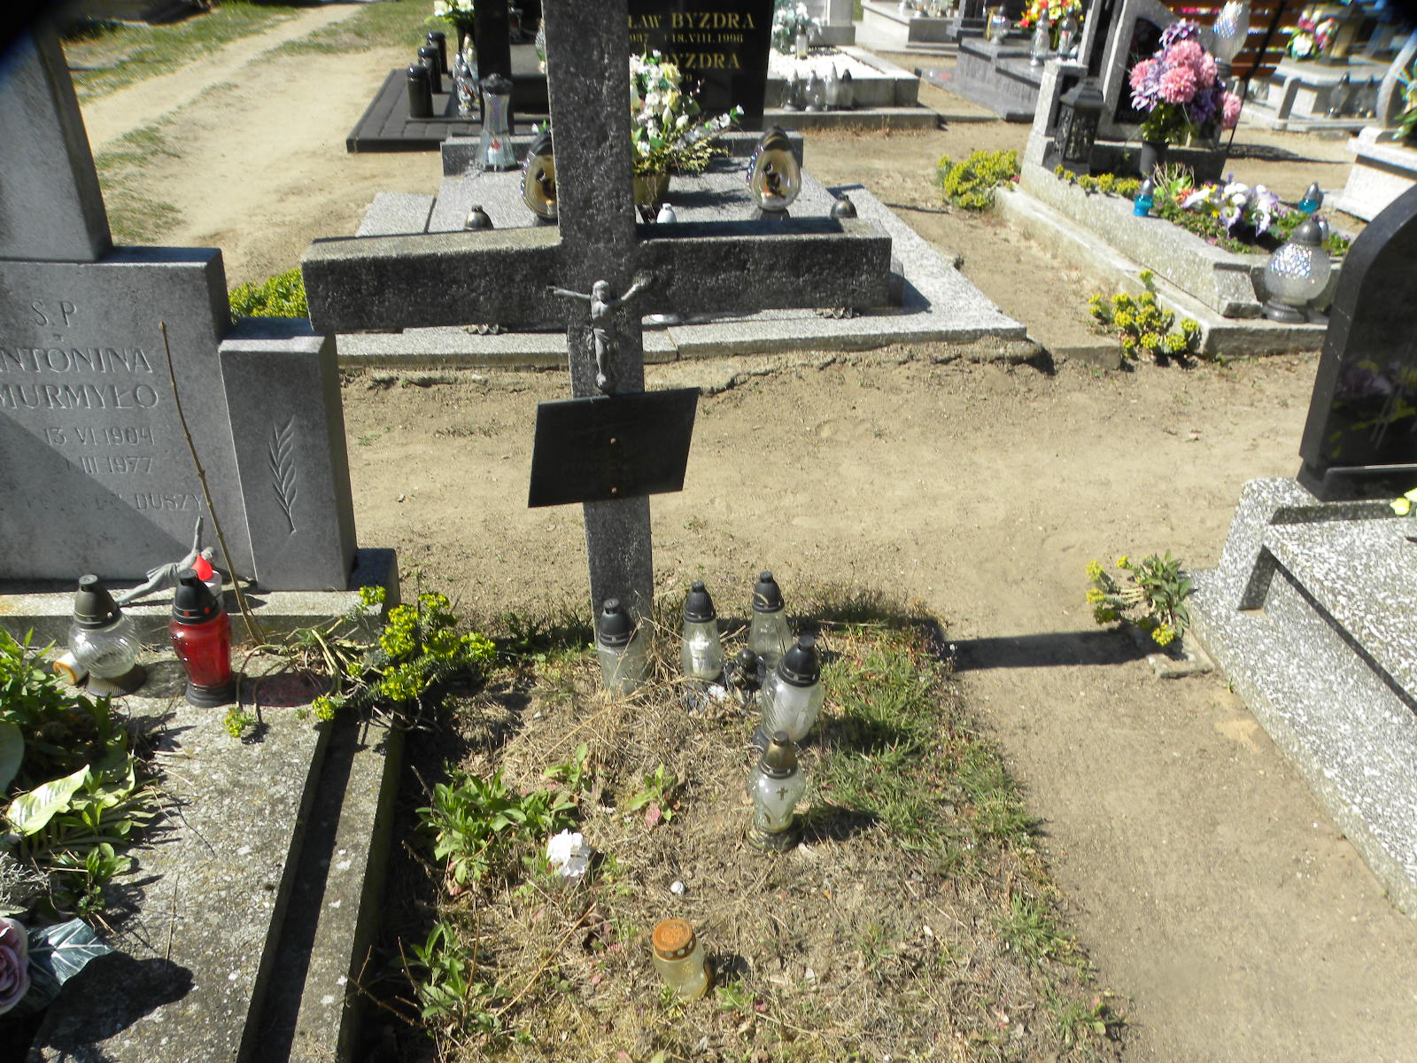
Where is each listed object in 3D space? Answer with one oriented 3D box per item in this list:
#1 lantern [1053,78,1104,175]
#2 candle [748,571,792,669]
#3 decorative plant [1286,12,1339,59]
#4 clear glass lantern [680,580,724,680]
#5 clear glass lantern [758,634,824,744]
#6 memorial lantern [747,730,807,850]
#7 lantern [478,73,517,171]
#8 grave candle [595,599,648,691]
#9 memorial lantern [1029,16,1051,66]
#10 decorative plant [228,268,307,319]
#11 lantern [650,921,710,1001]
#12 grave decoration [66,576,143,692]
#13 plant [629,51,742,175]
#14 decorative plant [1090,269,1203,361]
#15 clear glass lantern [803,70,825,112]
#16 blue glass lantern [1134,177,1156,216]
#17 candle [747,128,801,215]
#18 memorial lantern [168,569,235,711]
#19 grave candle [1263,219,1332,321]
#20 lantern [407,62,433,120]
[{"bbox_3d":[1.911,-2.076,5.460,0.190,0.450,0.190,-3,31,-8],"label":"lantern"},{"bbox_3d":[0.138,0.200,2.358,0.096,0.245,0.096,-2,32,3],"label":"candle"},{"bbox_3d":[4.430,-3.631,7.800,0.360,0.330,0.300,16,35,23],"label":"decorative plant"},{"bbox_3d":[-0.015,0.201,2.200,0.095,0.237,0.095,-3,31,-8],"label":"clear glass lantern"},{"bbox_3d":[0.173,0.323,2.145,0.125,0.266,0.125,15,32,7],"label":"clear glass lantern"},{"bbox_3d":[0.123,0.463,1.903,0.103,0.261,0.103,6,32,5],"label":"memorial lantern"},{"bbox_3d":[-1.004,-1.895,4.944,0.175,0.400,0.175,-5,32,-9],"label":"lantern"},{"bbox_3d":[-0.194,0.247,2.292,0.105,0.230,0.105,-8,32,-6],"label":"grave candle"},{"bbox_3d":[2.299,-3.431,7.416,0.120,0.310,0.120,9,33,13],"label":"memorial lantern"},{"bbox_3d":[-1.580,-0.847,3.850,0.420,0.250,0.400,-2,31,-8],"label":"decorative plant"},{"bbox_3d":[-0.047,0.683,1.688,0.075,0.135,0.075,-10,31,6],"label":"lantern"},{"bbox_3d":[-1.137,0.190,1.998,0.129,0.239,0.129,-14,37,-30],"label":"grave decoration"},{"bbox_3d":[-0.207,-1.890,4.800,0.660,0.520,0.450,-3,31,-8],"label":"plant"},{"bbox_3d":[1.658,-0.829,4.009,0.420,0.270,0.360,-2,31,-8],"label":"decorative plant"},{"bbox_3d":[0.757,-3.124,7.545,0.135,0.255,0.135,-2,31,-8],"label":"clear glass lantern"},{"bbox_3d":[1.924,-1.465,4.667,0.078,0.150,0.078,-2,31,-8],"label":"blue glass lantern"},{"bbox_3d":[0.298,-1.611,4.780,0.220,0.380,0.180,-3,31,-8],"label":"candle"},{"bbox_3d":[-0.936,0.194,1.957,0.114,0.280,0.114,-10,36,-26],"label":"memorial lantern"},{"bbox_3d":[2.271,-1.009,4.100,0.250,0.380,0.250,-3,31,-8],"label":"grave candle"},{"bbox_3d":[-1.827,-2.790,6.755,0.145,0.315,0.145,-2,31,-8],"label":"lantern"}]

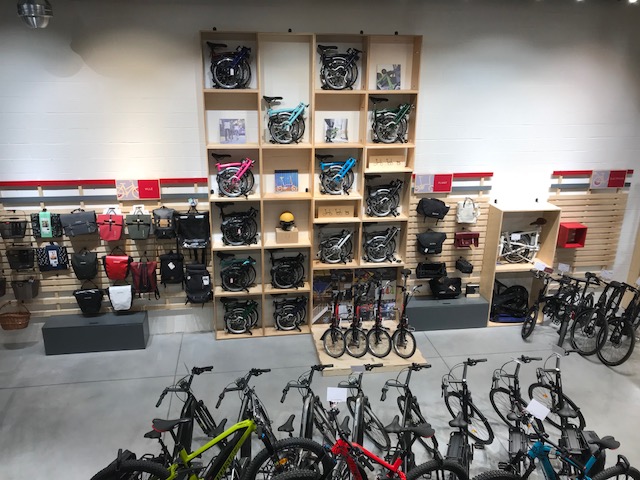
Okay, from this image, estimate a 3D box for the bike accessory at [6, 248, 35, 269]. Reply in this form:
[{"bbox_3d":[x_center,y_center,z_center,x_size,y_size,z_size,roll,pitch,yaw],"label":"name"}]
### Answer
[{"bbox_3d":[-3.969,0.248,6.858,0.290,0.250,0.220,-1,19,-7],"label":"bike accessory"}]

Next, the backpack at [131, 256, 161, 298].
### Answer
[{"bbox_3d":[-2.610,0.568,7.723,0.360,0.530,0.160,-2,18,-8],"label":"backpack"}]

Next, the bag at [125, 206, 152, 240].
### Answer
[{"bbox_3d":[-2.612,-0.224,7.469,0.335,0.400,0.150,-2,18,-8],"label":"bag"}]

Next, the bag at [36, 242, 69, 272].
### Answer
[{"bbox_3d":[-3.807,0.246,7.375,0.380,0.370,0.180,-2,20,-8],"label":"bag"}]

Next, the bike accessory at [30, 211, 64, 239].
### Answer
[{"bbox_3d":[-3.830,-0.218,7.271,0.385,0.360,0.200,-2,18,-8],"label":"bike accessory"}]

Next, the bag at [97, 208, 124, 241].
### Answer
[{"bbox_3d":[-2.972,-0.206,7.354,0.320,0.400,0.160,-2,20,-8],"label":"bag"}]

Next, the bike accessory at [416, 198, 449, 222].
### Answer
[{"bbox_3d":[1.748,-0.474,7.997,0.470,0.260,0.190,12,16,-12],"label":"bike accessory"}]

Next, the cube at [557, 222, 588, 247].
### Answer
[{"bbox_3d":[3.924,-0.057,8.055,0.330,0.330,0.250,-1,19,-7],"label":"cube"}]

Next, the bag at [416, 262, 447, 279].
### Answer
[{"bbox_3d":[1.806,0.500,8.349,0.430,0.210,0.220,-2,20,-8],"label":"bag"}]

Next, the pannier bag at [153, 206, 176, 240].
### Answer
[{"bbox_3d":[-2.245,-0.246,7.509,0.295,0.450,0.170,-2,18,-8],"label":"pannier bag"}]

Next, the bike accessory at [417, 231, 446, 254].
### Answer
[{"bbox_3d":[1.763,0.047,8.176,0.430,0.330,0.160,-2,18,-8],"label":"bike accessory"}]

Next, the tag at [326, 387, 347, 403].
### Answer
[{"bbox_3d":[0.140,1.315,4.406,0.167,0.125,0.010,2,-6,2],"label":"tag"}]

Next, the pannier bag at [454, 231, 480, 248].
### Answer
[{"bbox_3d":[2.360,-0.004,8.296,0.380,0.250,0.140,-2,20,-8],"label":"pannier bag"}]

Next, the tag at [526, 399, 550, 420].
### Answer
[{"bbox_3d":[1.740,1.354,4.120,0.150,0.105,0.012,38,7,24],"label":"tag"}]

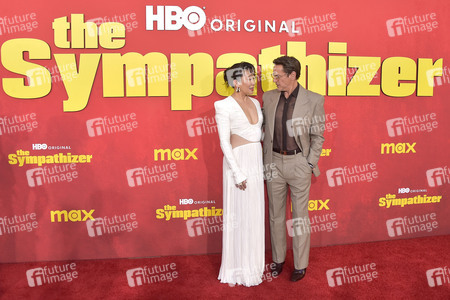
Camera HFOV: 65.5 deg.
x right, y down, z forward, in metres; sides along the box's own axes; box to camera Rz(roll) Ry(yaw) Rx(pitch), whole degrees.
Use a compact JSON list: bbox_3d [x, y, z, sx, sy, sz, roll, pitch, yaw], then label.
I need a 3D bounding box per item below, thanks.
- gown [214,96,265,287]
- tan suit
[{"bbox_3d":[0.115,0.315,2.760,0.430,1.450,0.350,-6,8,-40],"label":"gown"},{"bbox_3d":[0.530,0.221,2.790,0.540,1.470,0.330,3,7,28],"label":"tan suit"}]

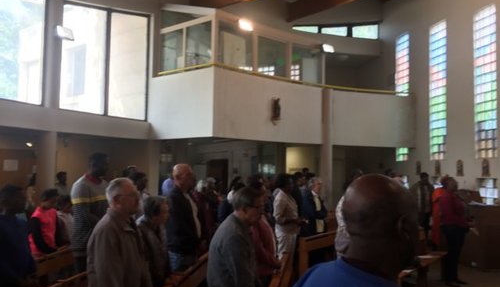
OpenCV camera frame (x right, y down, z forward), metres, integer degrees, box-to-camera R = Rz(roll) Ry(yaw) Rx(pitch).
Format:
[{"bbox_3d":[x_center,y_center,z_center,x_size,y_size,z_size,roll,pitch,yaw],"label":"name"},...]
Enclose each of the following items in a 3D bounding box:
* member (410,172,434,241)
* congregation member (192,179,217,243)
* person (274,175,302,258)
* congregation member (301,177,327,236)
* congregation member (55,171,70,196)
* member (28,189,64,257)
[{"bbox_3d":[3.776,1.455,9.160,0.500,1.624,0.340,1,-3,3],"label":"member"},{"bbox_3d":[-0.696,1.292,6.263,0.360,1.532,0.480,0,-3,18],"label":"congregation member"},{"bbox_3d":[0.475,1.231,5.710,0.430,1.633,0.480,0,-3,14],"label":"person"},{"bbox_3d":[0.906,1.286,6.111,0.380,1.576,0.500,-2,-4,44],"label":"congregation member"},{"bbox_3d":[-3.324,1.287,7.362,0.320,1.570,0.440,0,-3,18],"label":"congregation member"},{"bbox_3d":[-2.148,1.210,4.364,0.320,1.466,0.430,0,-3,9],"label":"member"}]

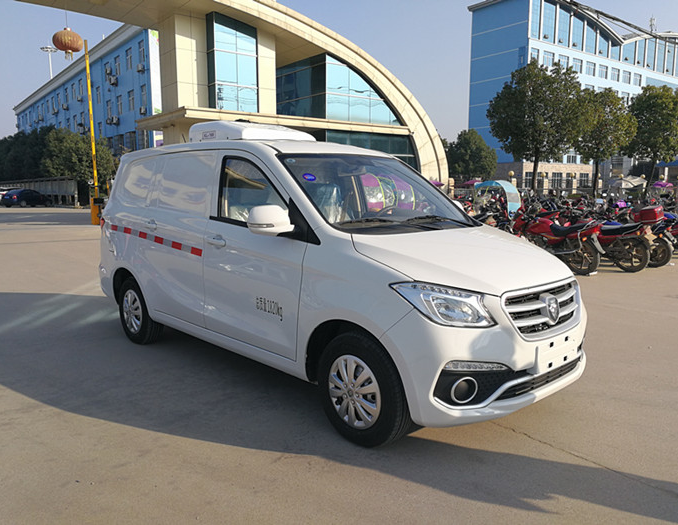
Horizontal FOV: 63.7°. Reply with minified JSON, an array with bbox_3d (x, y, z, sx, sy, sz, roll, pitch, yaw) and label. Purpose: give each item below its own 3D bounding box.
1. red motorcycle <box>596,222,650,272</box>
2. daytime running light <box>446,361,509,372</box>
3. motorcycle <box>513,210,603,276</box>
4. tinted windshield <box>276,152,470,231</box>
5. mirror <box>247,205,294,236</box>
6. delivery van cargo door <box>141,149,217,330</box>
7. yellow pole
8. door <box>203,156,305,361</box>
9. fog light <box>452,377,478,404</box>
[{"bbox_3d":[4.581,-0.418,9.676,0.745,1.071,1.989,-7,10,-43],"label":"red motorcycle"},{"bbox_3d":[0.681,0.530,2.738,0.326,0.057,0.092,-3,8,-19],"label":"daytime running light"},{"bbox_3d":[3.642,-0.388,9.480,0.745,1.071,1.989,-7,10,-43],"label":"motorcycle"},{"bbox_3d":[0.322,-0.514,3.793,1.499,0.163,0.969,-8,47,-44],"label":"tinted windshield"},{"bbox_3d":[-0.400,-0.239,3.177,0.255,0.194,0.163,-8,11,-44],"label":"mirror"},{"bbox_3d":[-1.300,-0.192,4.395,0.194,1.316,1.051,-8,11,-44],"label":"delivery van cargo door"},{"bbox_3d":[-10.181,-5.215,22.244,0.337,7.330,0.337,0,8,0],"label":"yellow pole"},{"bbox_3d":[-0.558,-0.085,3.644,0.194,1.316,1.173,-8,11,-44],"label":"door"},{"bbox_3d":[0.628,0.645,2.750,0.141,0.141,0.082,-1,14,-23],"label":"fog light"}]

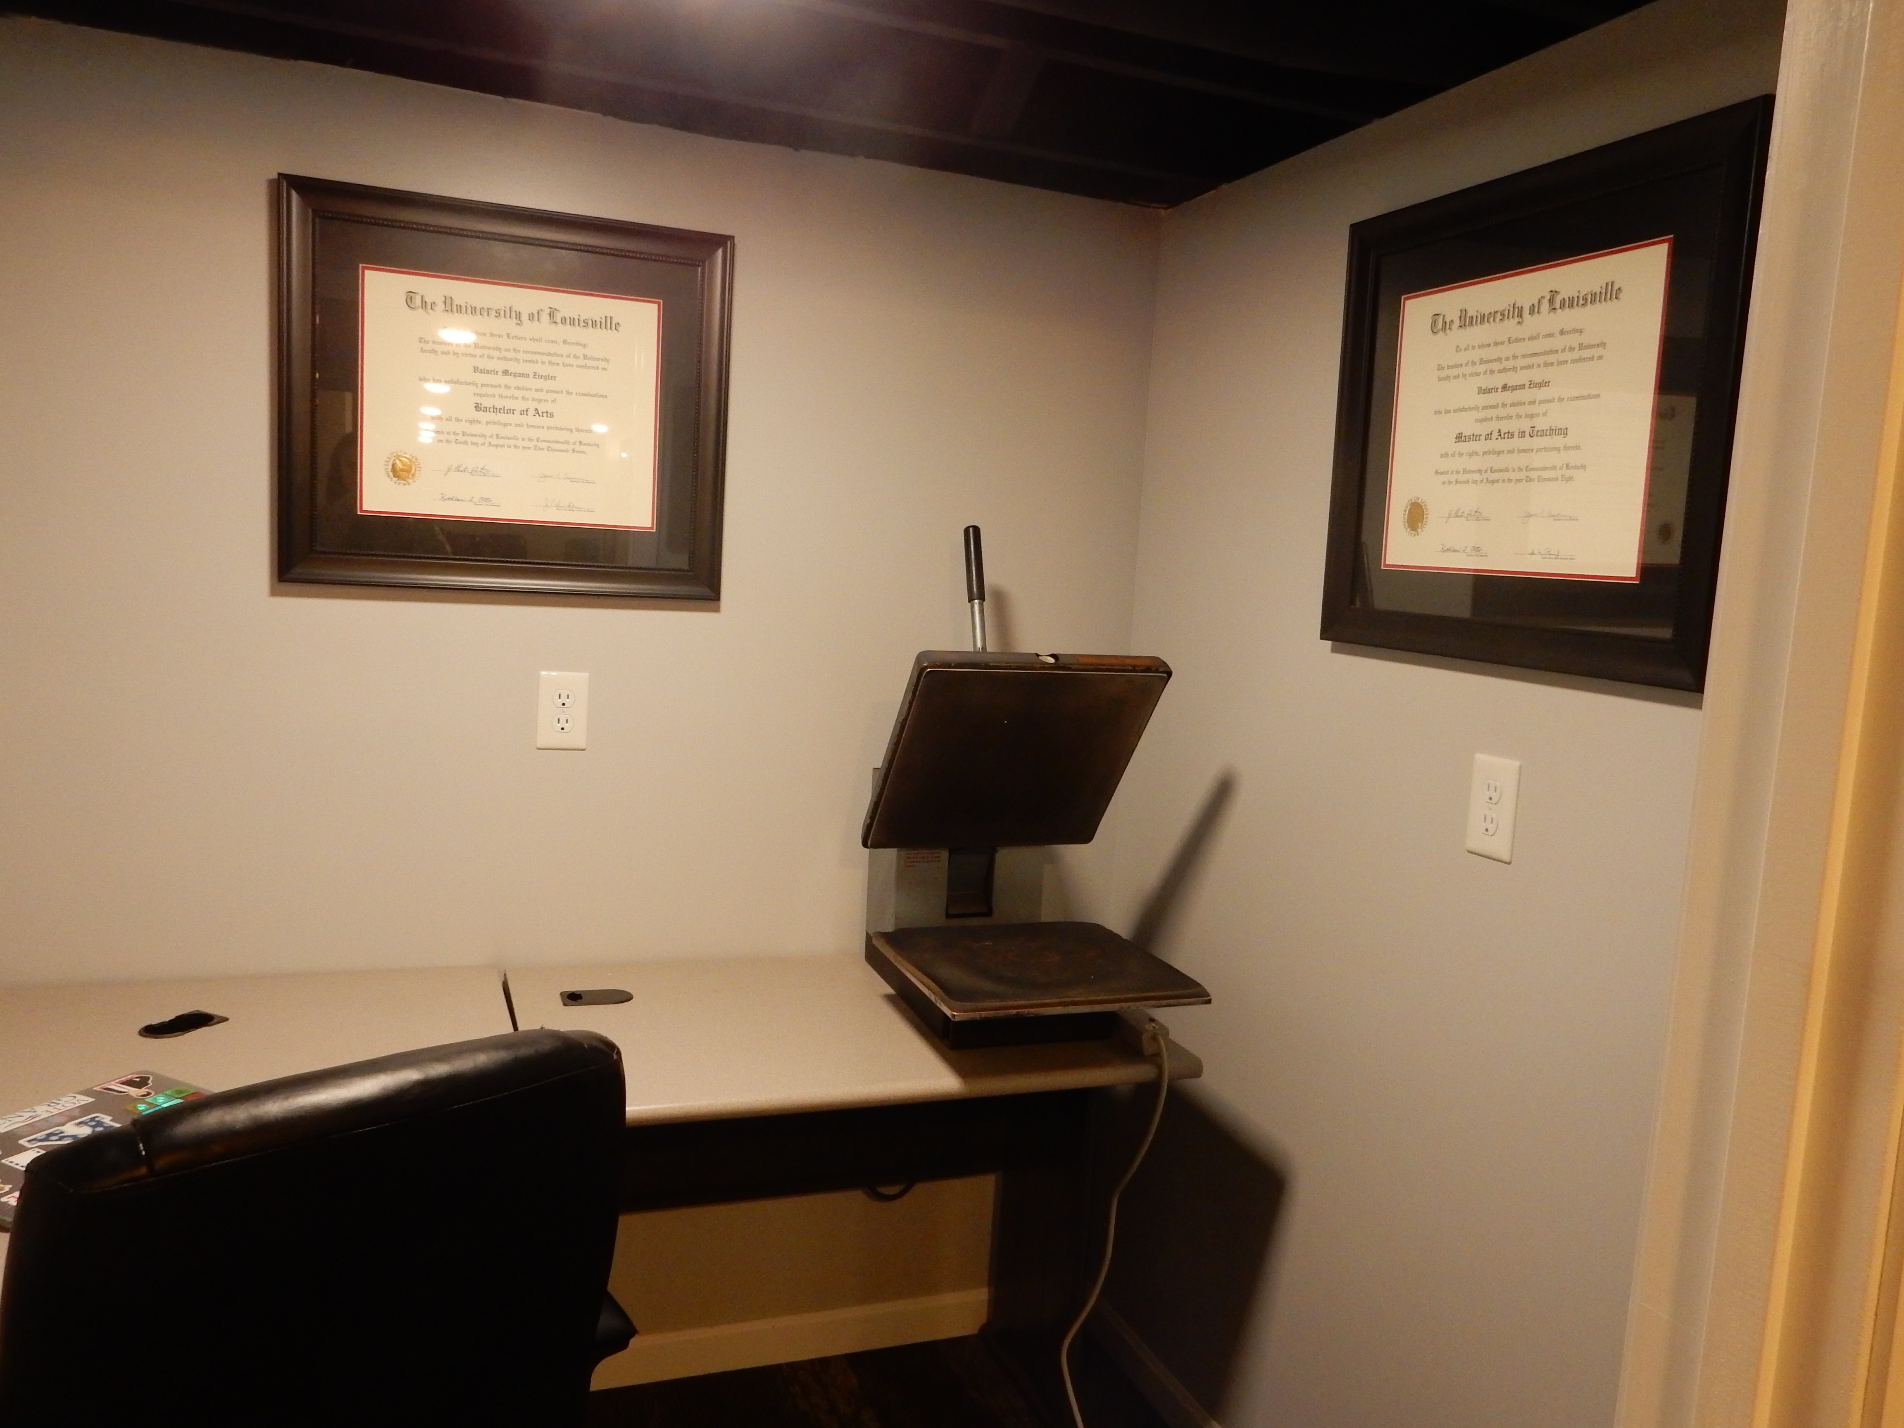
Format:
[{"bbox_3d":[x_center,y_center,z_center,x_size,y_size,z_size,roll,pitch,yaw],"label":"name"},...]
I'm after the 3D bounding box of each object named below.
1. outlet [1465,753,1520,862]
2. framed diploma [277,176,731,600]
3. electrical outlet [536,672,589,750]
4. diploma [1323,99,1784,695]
[{"bbox_3d":[0.659,0.114,1.674,0.008,0.123,0.079,1,6,-21],"label":"outlet"},{"bbox_3d":[-0.668,-0.475,2.101,0.647,0.575,0.030,1,7,-22],"label":"framed diploma"},{"bbox_3d":[-0.620,-0.005,2.191,0.079,0.123,0.008,1,7,-22],"label":"electrical outlet"},{"bbox_3d":[0.668,-0.350,1.653,0.030,0.575,0.647,-1,8,-20],"label":"diploma"}]

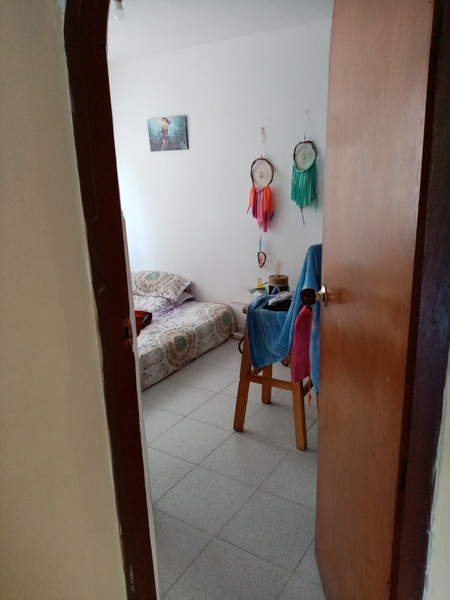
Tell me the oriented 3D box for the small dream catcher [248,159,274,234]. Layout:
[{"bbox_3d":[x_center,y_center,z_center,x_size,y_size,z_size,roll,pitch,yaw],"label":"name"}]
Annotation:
[{"bbox_3d":[0.288,-0.828,3.614,0.215,0.590,0.040,8,18,33],"label":"small dream catcher"}]

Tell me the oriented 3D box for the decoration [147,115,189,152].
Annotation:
[{"bbox_3d":[-0.512,-1.463,3.979,0.430,0.280,0.025,8,18,33],"label":"decoration"}]

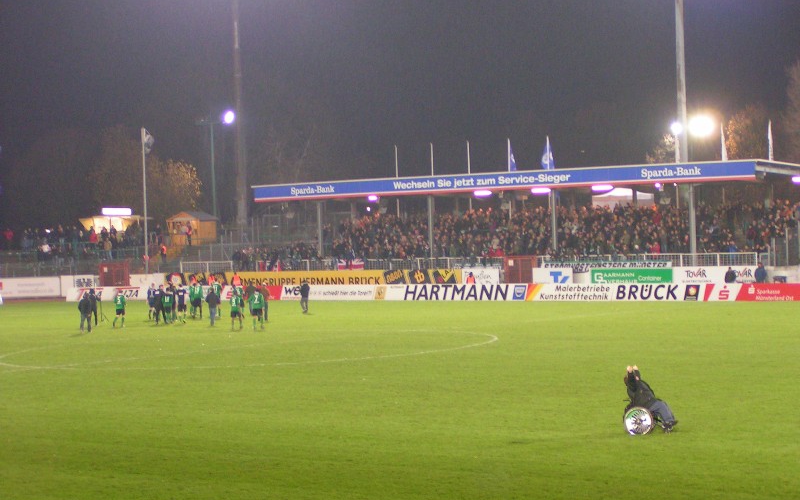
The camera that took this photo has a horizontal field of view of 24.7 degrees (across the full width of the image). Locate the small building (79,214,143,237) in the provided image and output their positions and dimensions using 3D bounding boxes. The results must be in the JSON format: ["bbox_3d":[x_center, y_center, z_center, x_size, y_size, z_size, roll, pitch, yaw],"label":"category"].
[{"bbox_3d":[-23.785,-1.602,150.000,5.200,2.600,3.000,-2,1,-2],"label":"small building"}]

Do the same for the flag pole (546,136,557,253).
[{"bbox_3d":[9.892,-3.648,120.000,0.130,7.500,0.130,-1,1,42],"label":"flag pole"}]

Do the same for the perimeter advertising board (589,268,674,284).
[{"bbox_3d":[13.604,1.675,107.275,5.810,1.020,0.100,-1,1,42],"label":"perimeter advertising board"}]

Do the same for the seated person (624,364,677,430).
[{"bbox_3d":[5.097,3.010,37.000,1.070,1.350,0.560,-2,1,5],"label":"seated person"}]

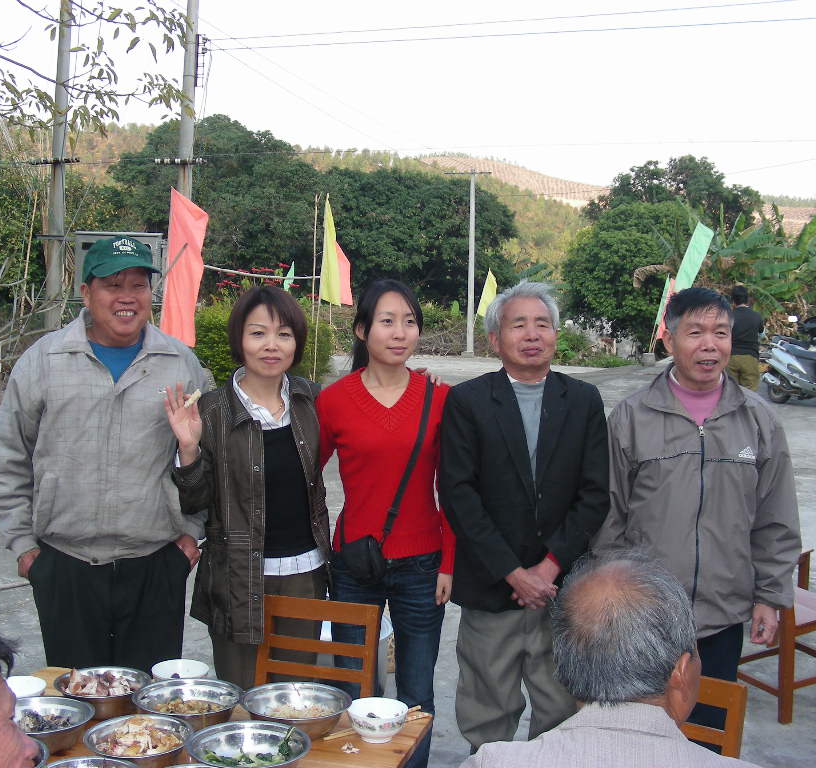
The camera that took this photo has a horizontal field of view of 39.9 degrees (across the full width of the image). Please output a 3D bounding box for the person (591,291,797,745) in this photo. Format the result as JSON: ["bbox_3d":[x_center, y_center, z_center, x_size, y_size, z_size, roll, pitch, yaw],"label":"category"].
[{"bbox_3d":[0.750,0.550,2.973,0.540,1.599,0.320,2,5,12],"label":"person"}]

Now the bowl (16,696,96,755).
[{"bbox_3d":[-0.698,0.659,2.131,0.199,0.068,0.199,2,5,0],"label":"bowl"}]

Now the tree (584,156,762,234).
[{"bbox_3d":[10.629,-5.464,45.000,6.800,7.500,6.300,2,5,0],"label":"tree"}]

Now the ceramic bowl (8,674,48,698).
[{"bbox_3d":[-0.792,0.642,2.292,0.114,0.058,0.114,0,5,0],"label":"ceramic bowl"}]

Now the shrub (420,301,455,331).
[{"bbox_3d":[0.896,-2.147,38.000,1.500,1.400,1.300,2,5,0],"label":"shrub"}]

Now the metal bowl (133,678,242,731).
[{"bbox_3d":[-0.436,0.659,2.245,0.212,0.070,0.212,2,5,0],"label":"metal bowl"}]

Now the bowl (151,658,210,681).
[{"bbox_3d":[-0.484,0.636,2.395,0.122,0.060,0.122,0,5,0],"label":"bowl"}]

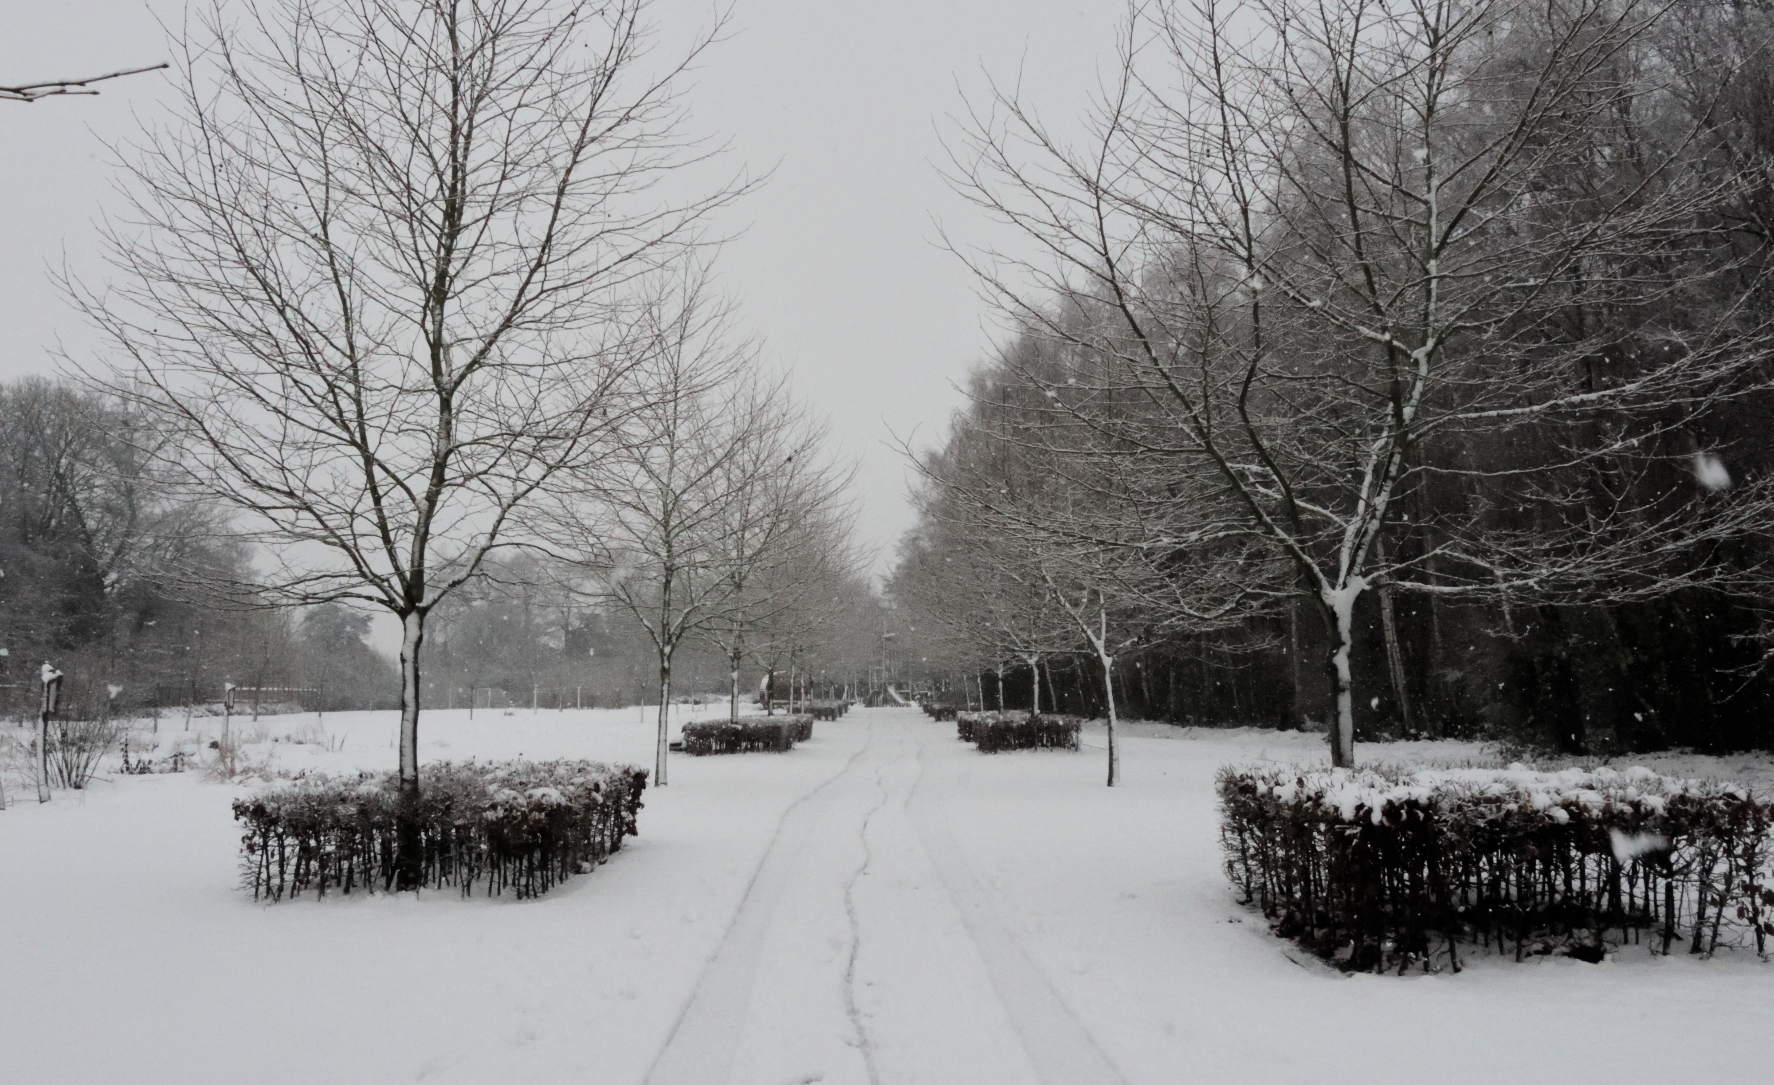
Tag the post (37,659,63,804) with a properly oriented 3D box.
[{"bbox_3d":[-11.350,2.586,19.540,0.200,1.900,0.250,-5,-8,41],"label":"post"}]

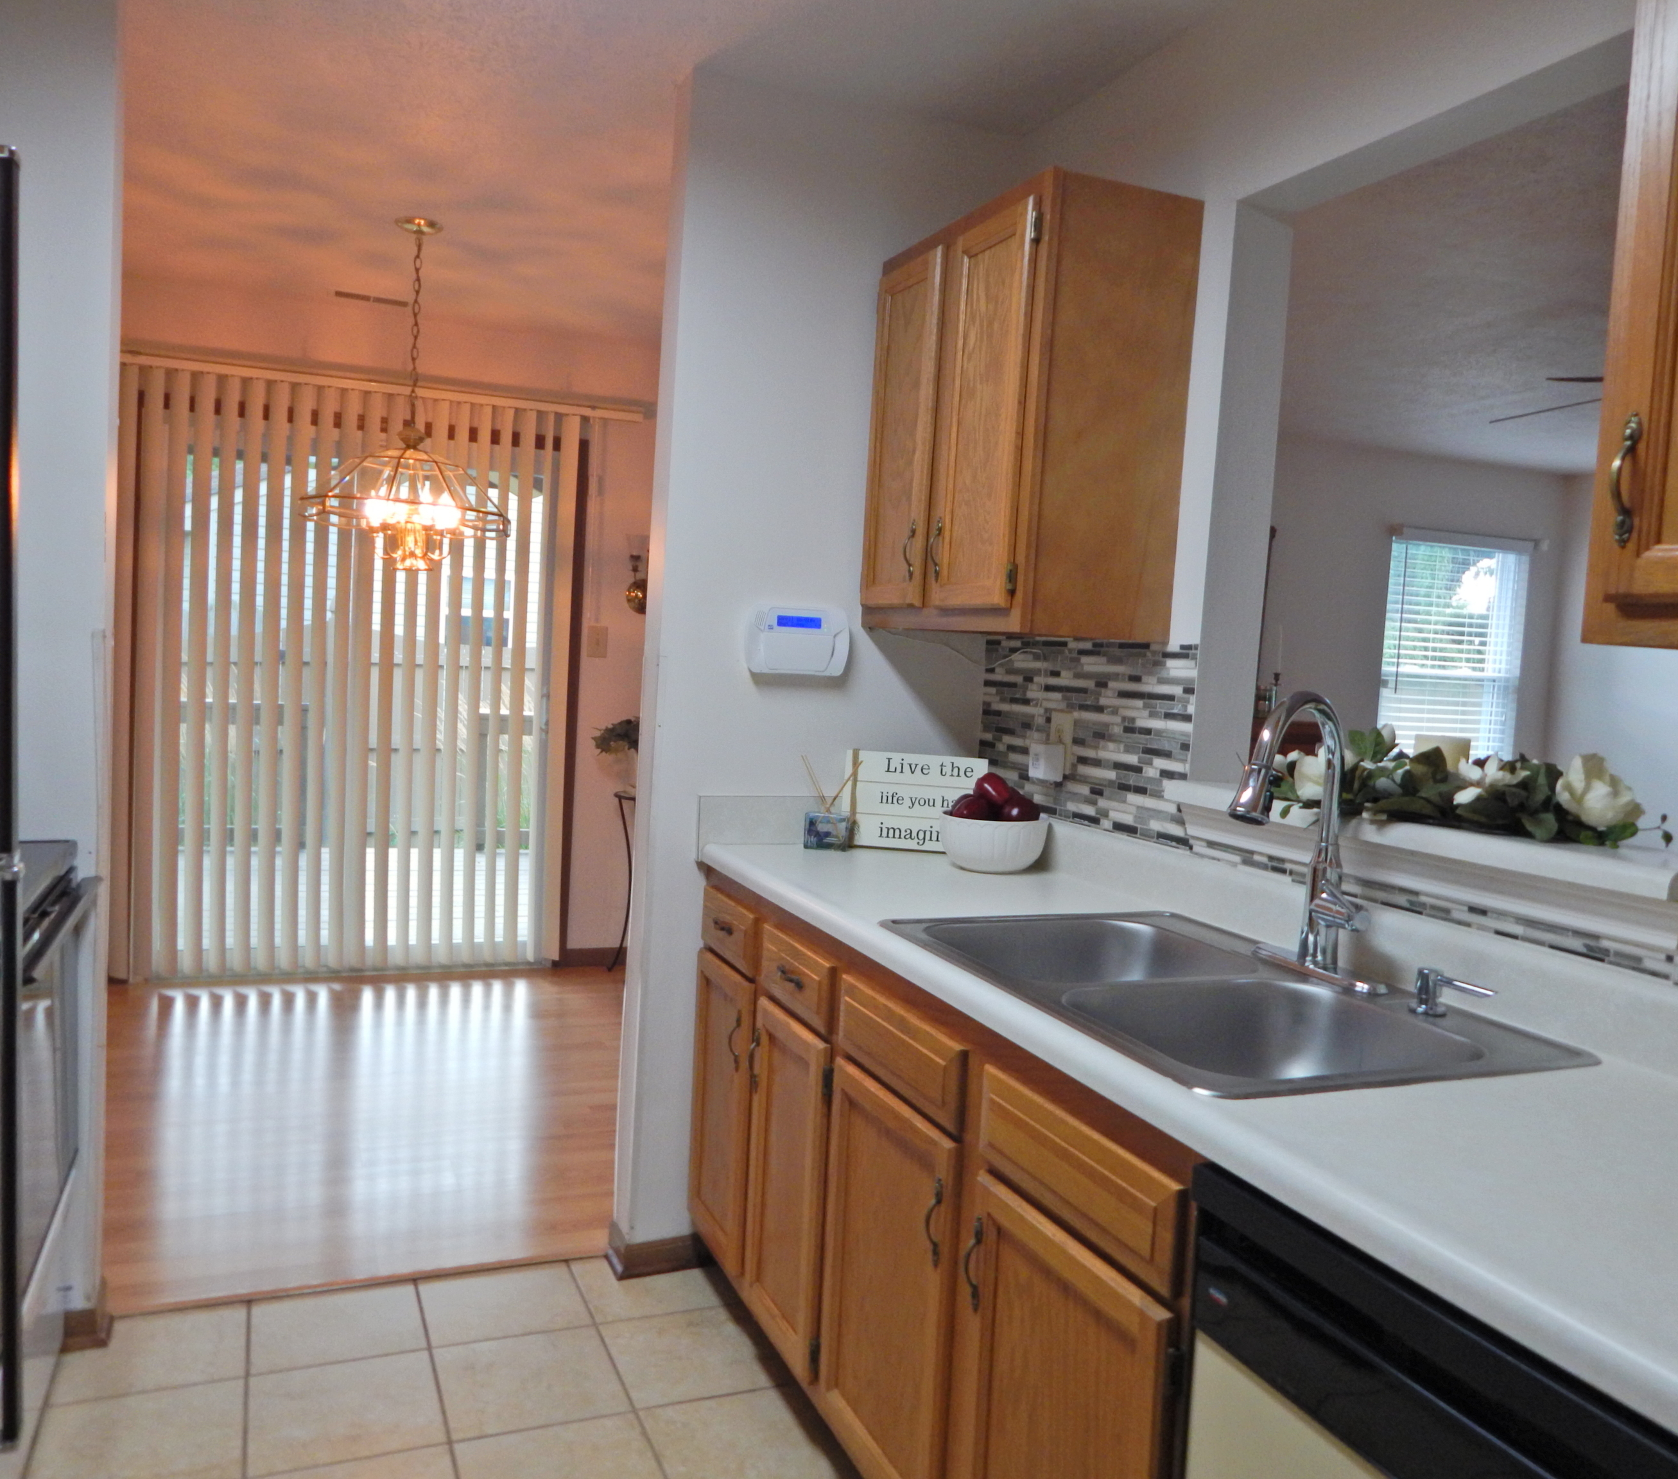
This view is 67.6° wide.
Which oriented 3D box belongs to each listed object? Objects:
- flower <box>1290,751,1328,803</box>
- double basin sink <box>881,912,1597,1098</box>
[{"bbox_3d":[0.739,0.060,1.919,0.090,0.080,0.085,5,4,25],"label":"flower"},{"bbox_3d":[0.456,0.407,1.662,0.565,0.190,0.790,2,4,-24],"label":"double basin sink"}]

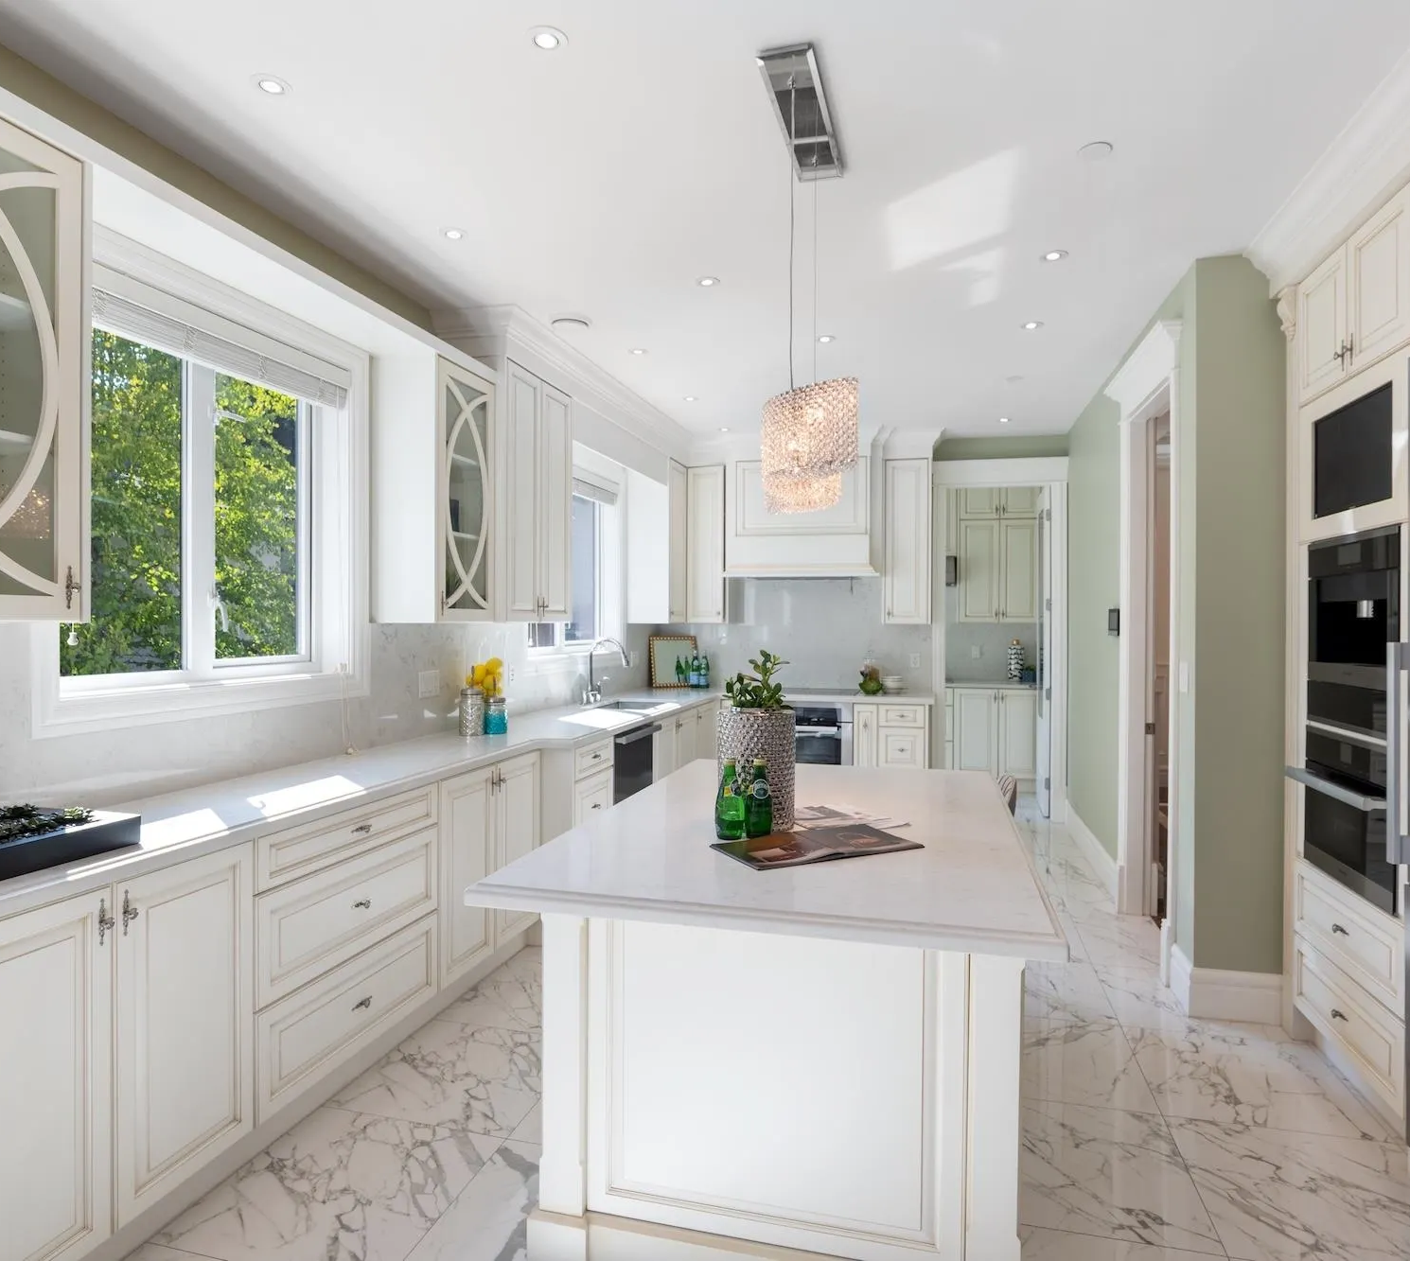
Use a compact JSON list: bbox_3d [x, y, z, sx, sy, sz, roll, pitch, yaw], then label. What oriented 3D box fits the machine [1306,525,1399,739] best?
[{"bbox_3d":[2.161,0.014,2.479,0.450,0.593,0.587,0,0,16],"label":"machine"}]

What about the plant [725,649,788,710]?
[{"bbox_3d":[0.127,0.125,2.064,0.155,0.160,0.150,0,0,15],"label":"plant"}]

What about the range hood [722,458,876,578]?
[{"bbox_3d":[0.717,-0.768,5.993,1.040,0.790,0.540,0,0,15],"label":"range hood"}]

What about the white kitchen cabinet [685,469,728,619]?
[{"bbox_3d":[0.051,-0.628,6.404,0.285,1.152,0.330,0,0,16],"label":"white kitchen cabinet"}]

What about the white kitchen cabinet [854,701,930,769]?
[{"bbox_3d":[1.334,0.905,6.012,0.520,0.782,0.550,0,0,16],"label":"white kitchen cabinet"}]

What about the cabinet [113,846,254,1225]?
[{"bbox_3d":[-1.403,0.901,2.018,0.425,0.747,0.380,0,0,16],"label":"cabinet"}]

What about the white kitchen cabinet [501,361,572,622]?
[{"bbox_3d":[-0.939,-0.612,4.020,0.340,1.151,0.672,0,0,16],"label":"white kitchen cabinet"}]

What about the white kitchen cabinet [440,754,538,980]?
[{"bbox_3d":[-1.030,0.894,3.357,0.425,0.747,0.744,0,0,16],"label":"white kitchen cabinet"}]

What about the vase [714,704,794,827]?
[{"bbox_3d":[0.123,0.329,2.025,0.188,0.275,0.188,0,0,0],"label":"vase"}]

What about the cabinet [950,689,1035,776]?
[{"bbox_3d":[2.545,0.877,7.392,0.730,0.770,0.600,0,0,15],"label":"cabinet"}]

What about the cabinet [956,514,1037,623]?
[{"bbox_3d":[2.622,-0.523,7.490,0.690,0.905,0.350,0,0,15],"label":"cabinet"}]

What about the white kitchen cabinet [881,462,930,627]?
[{"bbox_3d":[1.450,-0.617,6.013,0.330,1.143,0.330,0,0,16],"label":"white kitchen cabinet"}]

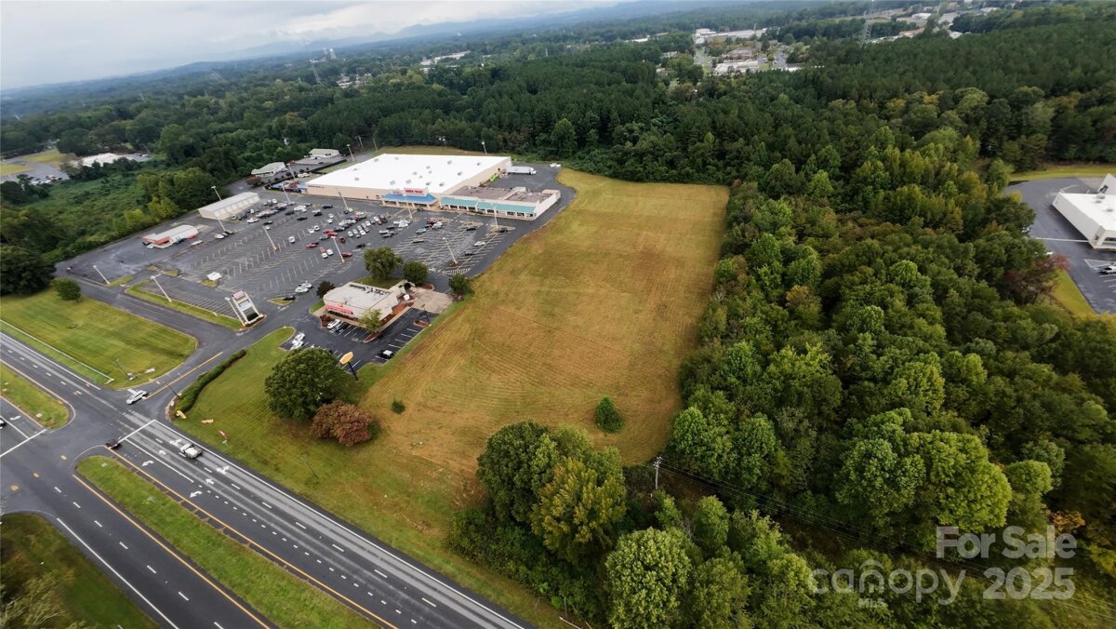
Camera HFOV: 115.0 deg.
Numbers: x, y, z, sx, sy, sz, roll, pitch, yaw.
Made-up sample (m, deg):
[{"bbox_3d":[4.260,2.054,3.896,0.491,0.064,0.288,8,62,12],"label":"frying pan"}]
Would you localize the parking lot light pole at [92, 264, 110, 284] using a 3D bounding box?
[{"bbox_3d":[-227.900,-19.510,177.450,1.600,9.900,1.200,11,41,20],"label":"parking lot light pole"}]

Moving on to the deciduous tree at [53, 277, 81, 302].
[{"bbox_3d":[-229.800,-10.900,166.700,8.800,9.300,8.800,-3,38,3],"label":"deciduous tree"}]

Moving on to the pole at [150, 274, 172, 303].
[{"bbox_3d":[-177.130,-10.960,158.580,2.000,12.000,1.200,11,41,20],"label":"pole"}]

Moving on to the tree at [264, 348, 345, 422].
[{"bbox_3d":[-69.600,20.400,99.500,18.800,20.300,18.800,-3,38,3],"label":"tree"}]

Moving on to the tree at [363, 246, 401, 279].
[{"bbox_3d":[-77.900,-22.400,159.500,15.600,15.200,15.600,-3,38,3],"label":"tree"}]

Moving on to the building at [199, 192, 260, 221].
[{"bbox_3d":[-232.830,-77.410,253.330,17.000,6.300,32.000,8,40,16],"label":"building"}]

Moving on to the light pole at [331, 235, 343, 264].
[{"bbox_3d":[-109.430,-32.280,176.900,2.000,12.600,1.200,11,41,20],"label":"light pole"}]

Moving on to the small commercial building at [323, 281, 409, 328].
[{"bbox_3d":[-79.150,-7.220,147.480,25.000,6.200,20.000,11,41,20],"label":"small commercial building"}]

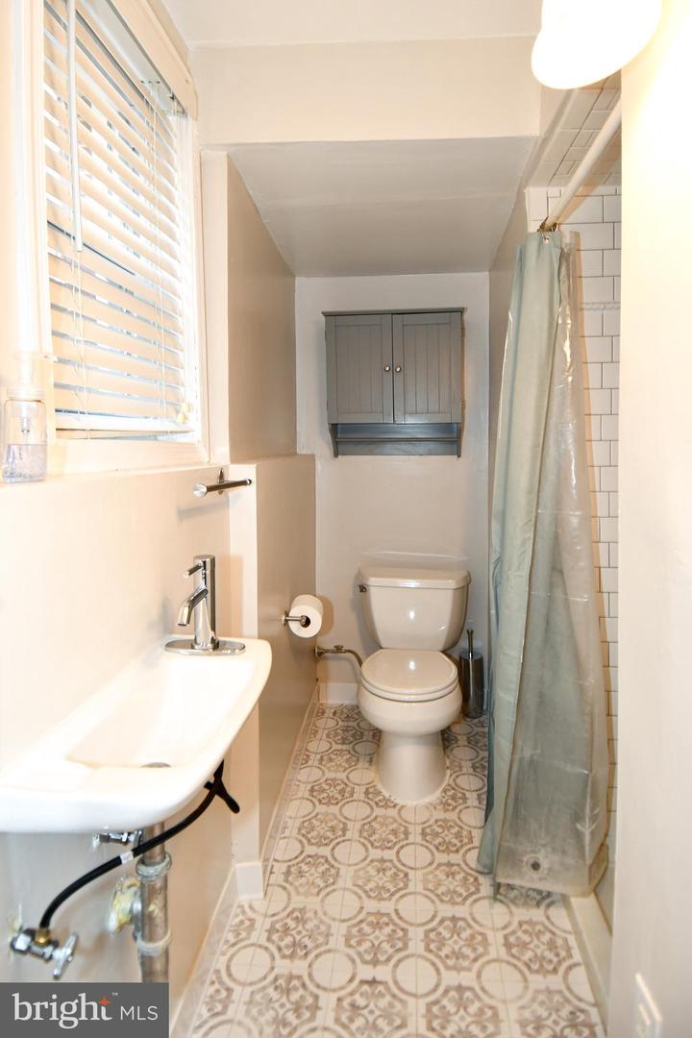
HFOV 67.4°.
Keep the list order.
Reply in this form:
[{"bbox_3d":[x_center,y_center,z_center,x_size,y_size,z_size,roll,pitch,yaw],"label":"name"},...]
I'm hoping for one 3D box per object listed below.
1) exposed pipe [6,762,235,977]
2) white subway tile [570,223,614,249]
[{"bbox_3d":[-0.311,0.587,0.855,0.150,0.300,0.490,0,5,6],"label":"exposed pipe"},{"bbox_3d":[0.708,-0.827,1.530,0.153,0.073,0.010,0,5,6],"label":"white subway tile"}]

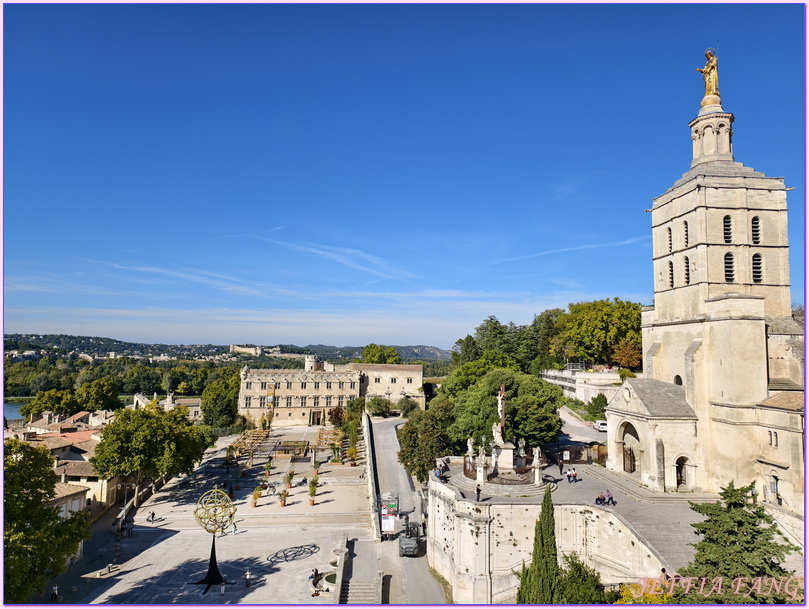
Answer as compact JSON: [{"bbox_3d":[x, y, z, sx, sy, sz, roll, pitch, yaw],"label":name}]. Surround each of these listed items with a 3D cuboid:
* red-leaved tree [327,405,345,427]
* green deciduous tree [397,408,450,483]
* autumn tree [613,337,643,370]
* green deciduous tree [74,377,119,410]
[{"bbox_3d":[-25.256,40.703,197.000,6.600,8.200,6.400,1,-5,-7],"label":"red-leaved tree"},{"bbox_3d":[3.090,23.618,90.409,9.000,12.800,8.500,1,-5,2],"label":"green deciduous tree"},{"bbox_3d":[46.862,10.684,112.691,6.600,6.700,6.400,-1,-6,22],"label":"autumn tree"},{"bbox_3d":[-156.865,46.498,275.000,23.500,19.000,21.000,4,-6,-29],"label":"green deciduous tree"}]

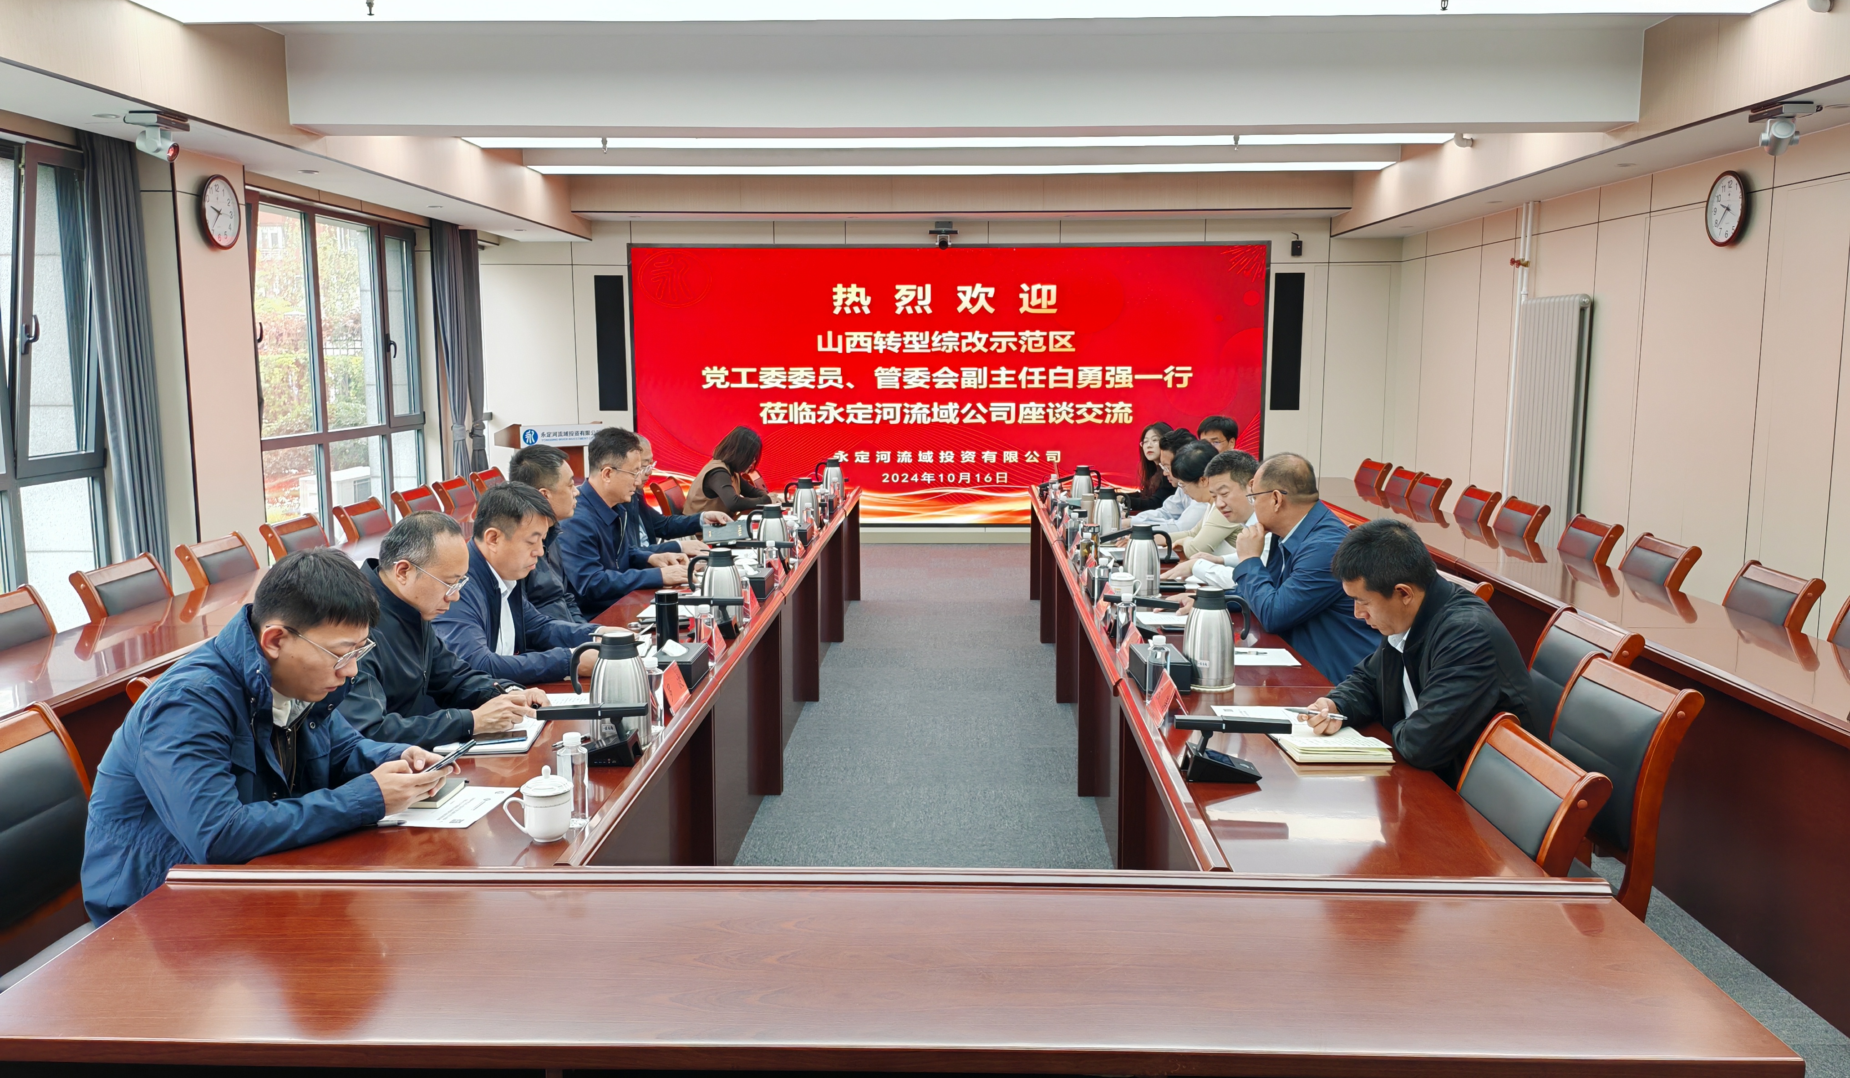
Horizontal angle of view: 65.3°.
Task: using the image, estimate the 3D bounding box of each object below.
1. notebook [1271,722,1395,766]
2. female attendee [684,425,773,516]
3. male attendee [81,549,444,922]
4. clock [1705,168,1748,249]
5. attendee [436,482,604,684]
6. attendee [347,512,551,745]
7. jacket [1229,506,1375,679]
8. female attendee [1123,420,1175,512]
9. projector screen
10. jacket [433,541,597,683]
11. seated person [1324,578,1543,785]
[{"bbox_3d":[0.936,0.468,3.332,0.215,0.028,0.290,0,7,0],"label":"notebook"},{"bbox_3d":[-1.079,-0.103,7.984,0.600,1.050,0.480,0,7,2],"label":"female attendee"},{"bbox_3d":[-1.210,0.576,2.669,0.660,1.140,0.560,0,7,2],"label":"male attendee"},{"bbox_3d":[3.701,-1.531,6.693,0.050,0.350,0.350,0,7,2],"label":"clock"},{"bbox_3d":[-1.252,0.448,4.306,0.690,1.255,0.560,1,8,7],"label":"attendee"},{"bbox_3d":[-1.263,0.542,3.567,0.700,1.260,0.570,1,7,5],"label":"attendee"},{"bbox_3d":[1.273,0.209,4.624,0.560,0.660,0.560,0,7,2],"label":"jacket"},{"bbox_3d":[1.426,-0.058,8.275,0.660,1.220,0.480,-2,8,-11],"label":"female attendee"},{"bbox_3d":[0.189,-1.263,11.990,5.298,2.359,0.080,0,7,2],"label":"projector screen"},{"bbox_3d":[-1.175,0.314,3.986,0.520,0.640,0.550,0,7,2],"label":"jacket"},{"bbox_3d":[1.132,0.584,3.336,0.600,1.260,0.520,0,8,2],"label":"seated person"}]

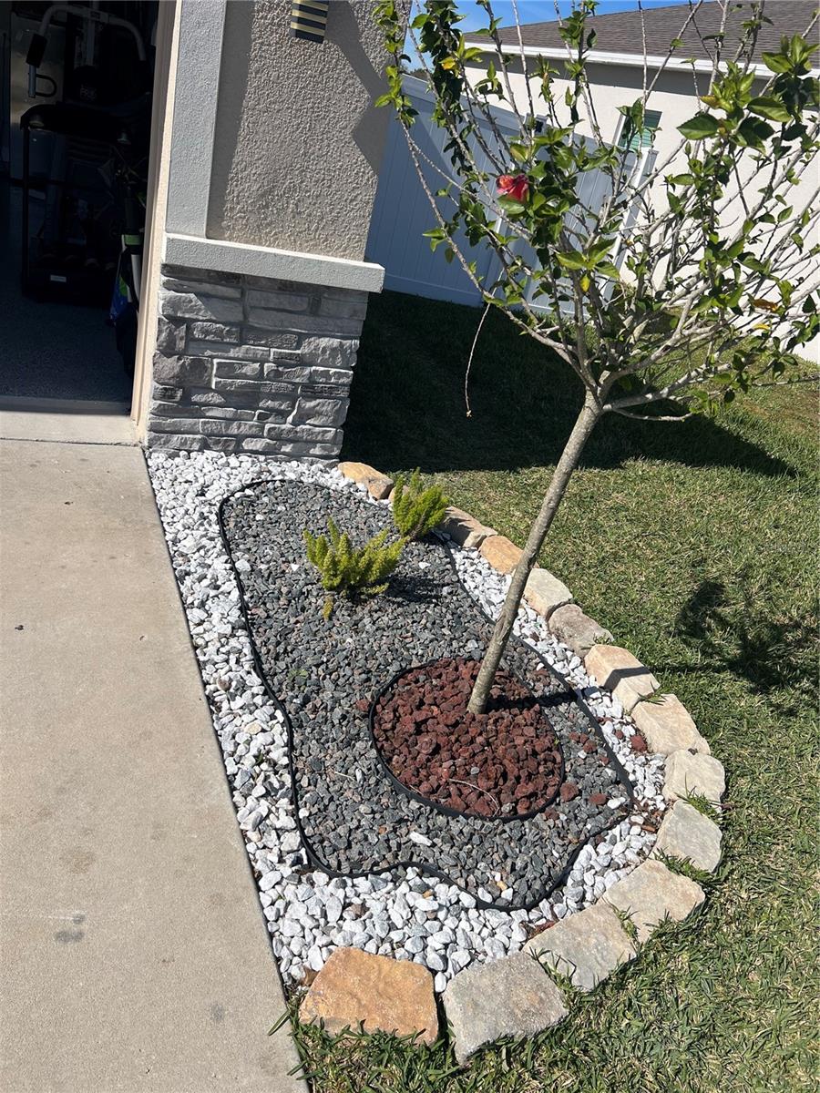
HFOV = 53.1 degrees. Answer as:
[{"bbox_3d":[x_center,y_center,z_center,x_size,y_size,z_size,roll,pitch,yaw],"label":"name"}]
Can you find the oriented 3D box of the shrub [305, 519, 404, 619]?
[{"bbox_3d":[-0.214,0.057,2.999,0.360,0.250,0.320,11,28,-4],"label":"shrub"}]

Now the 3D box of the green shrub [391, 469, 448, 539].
[{"bbox_3d":[0.025,-0.167,3.499,0.250,0.265,0.250,13,28,0],"label":"green shrub"}]

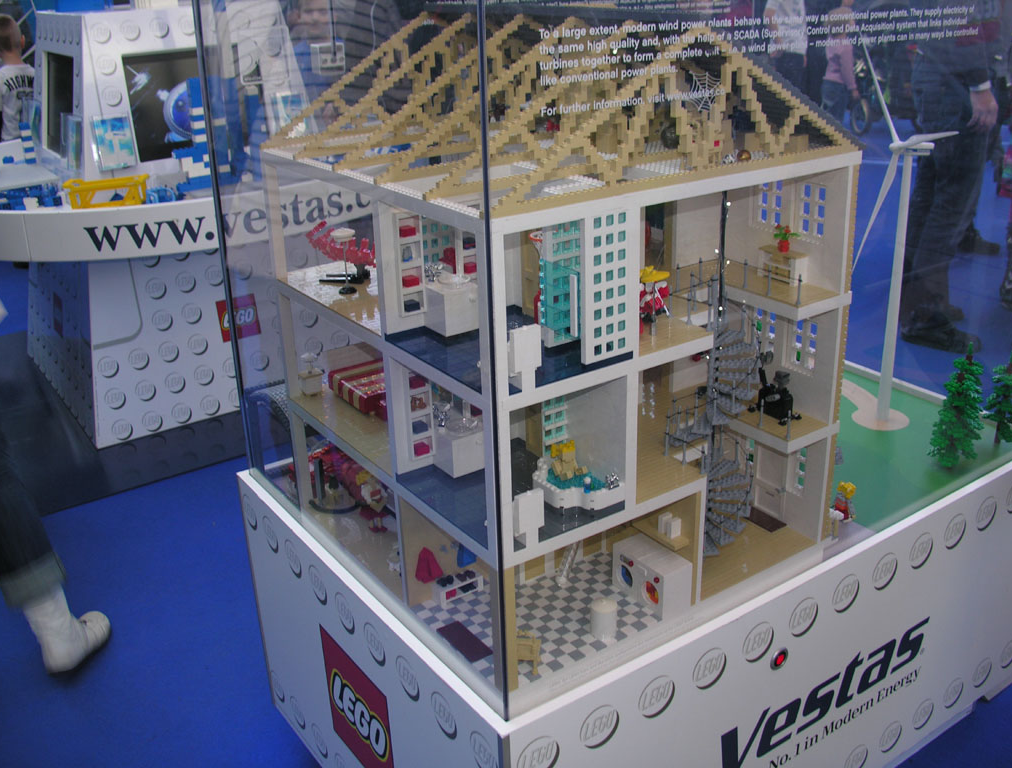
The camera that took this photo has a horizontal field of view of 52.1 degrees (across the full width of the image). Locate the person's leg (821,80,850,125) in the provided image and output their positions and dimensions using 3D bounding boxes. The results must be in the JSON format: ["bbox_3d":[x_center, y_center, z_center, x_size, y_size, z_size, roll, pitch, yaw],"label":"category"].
[{"bbox_3d":[2.253,-1.841,7.076,0.175,0.450,0.180,-4,23,-6],"label":"person's leg"}]

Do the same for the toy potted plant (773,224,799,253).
[{"bbox_3d":[0.355,-0.185,1.319,0.029,0.034,0.031,-2,23,1],"label":"toy potted plant"}]

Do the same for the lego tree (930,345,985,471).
[{"bbox_3d":[0.702,0.037,1.600,0.078,0.207,0.078,-16,27,-31],"label":"lego tree"}]

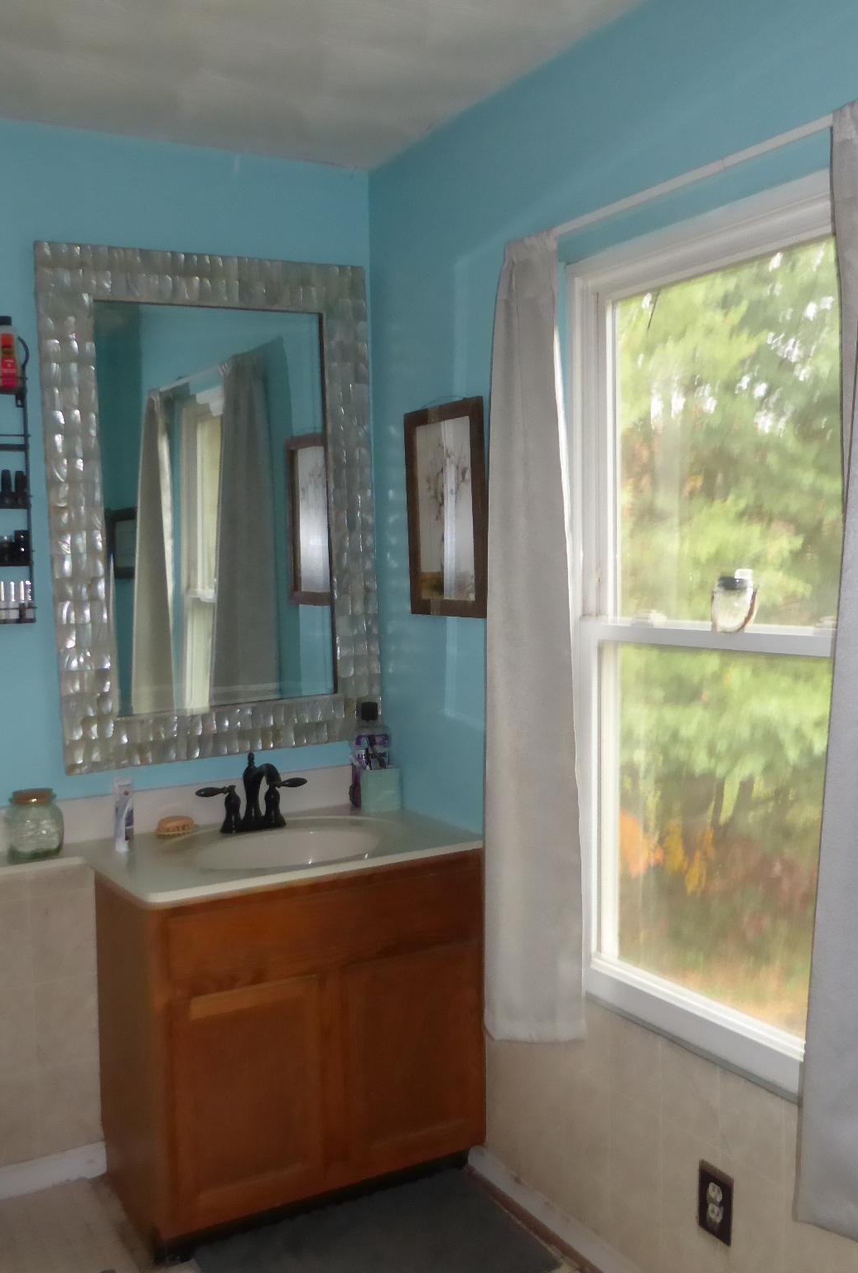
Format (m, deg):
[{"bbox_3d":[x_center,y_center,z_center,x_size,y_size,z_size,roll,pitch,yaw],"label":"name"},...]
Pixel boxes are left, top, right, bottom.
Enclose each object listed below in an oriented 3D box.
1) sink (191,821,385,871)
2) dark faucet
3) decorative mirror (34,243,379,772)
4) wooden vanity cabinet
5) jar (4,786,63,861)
[{"bbox_3d":[-0.311,0.539,2.634,0.452,0.138,0.330,-4,4,-30],"label":"sink"},{"bbox_3d":[-0.408,0.373,2.803,0.280,0.182,0.180,-4,4,-30],"label":"dark faucet"},{"bbox_3d":[-0.504,-0.307,2.847,0.809,1.185,0.035,-5,7,-30],"label":"decorative mirror"},{"bbox_3d":[-0.336,0.846,2.725,0.773,0.709,0.535,-4,4,-30],"label":"wooden vanity cabinet"},{"bbox_3d":[-0.879,0.414,2.612,0.128,0.153,0.128,-4,4,-30],"label":"jar"}]

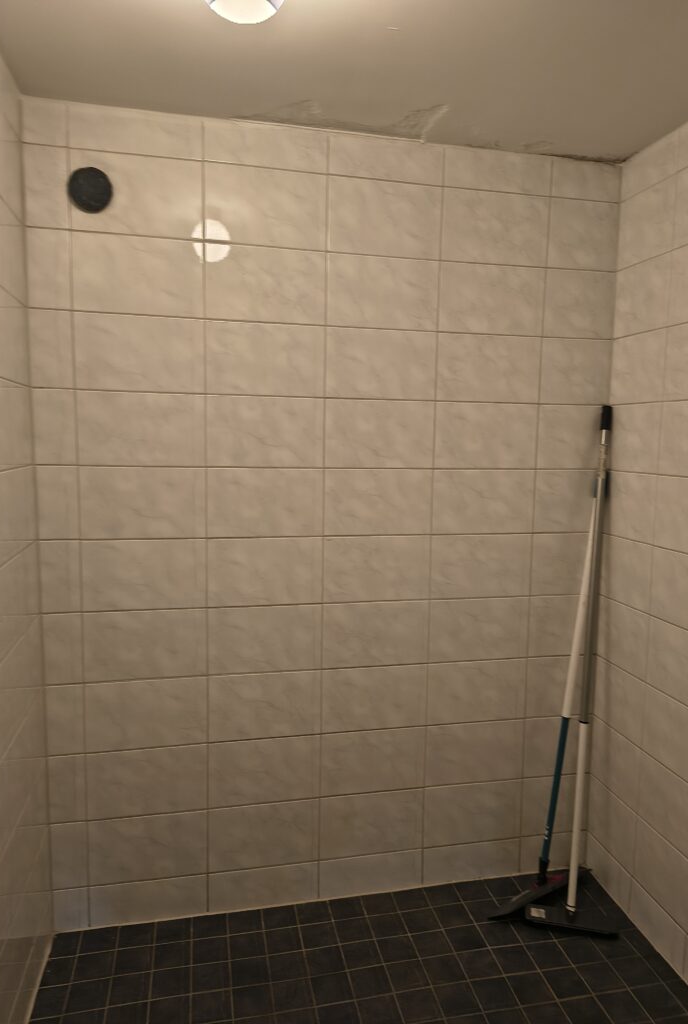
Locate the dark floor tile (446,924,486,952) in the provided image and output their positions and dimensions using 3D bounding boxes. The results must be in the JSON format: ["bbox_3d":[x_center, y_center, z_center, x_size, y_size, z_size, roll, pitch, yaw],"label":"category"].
[{"bbox_3d":[0.344,1.209,2.002,0.097,0.009,0.097,0,6,-12],"label":"dark floor tile"}]

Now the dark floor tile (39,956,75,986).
[{"bbox_3d":[-0.752,1.220,1.880,0.076,0.010,0.098,-1,6,-12],"label":"dark floor tile"}]

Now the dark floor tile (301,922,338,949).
[{"bbox_3d":[-0.072,1.211,2.025,0.097,0.009,0.097,0,7,-13],"label":"dark floor tile"}]

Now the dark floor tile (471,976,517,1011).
[{"bbox_3d":[0.386,1.238,1.815,0.098,0.010,0.098,-1,6,-12],"label":"dark floor tile"}]

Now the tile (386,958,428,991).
[{"bbox_3d":[0.170,1.241,1.889,0.099,0.009,0.099,-1,6,-12],"label":"tile"}]

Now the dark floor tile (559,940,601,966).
[{"bbox_3d":[0.667,1.232,1.991,0.099,0.010,0.095,-1,8,-12],"label":"dark floor tile"}]

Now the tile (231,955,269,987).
[{"bbox_3d":[-0.246,1.215,1.869,0.097,0.009,0.097,0,6,-12],"label":"tile"}]

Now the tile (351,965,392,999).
[{"bbox_3d":[0.069,1.228,1.845,0.098,0.010,0.098,-1,6,-12],"label":"tile"}]

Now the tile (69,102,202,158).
[{"bbox_3d":[-0.531,-0.976,1.835,0.330,0.114,0.010,0,7,-13],"label":"tile"}]

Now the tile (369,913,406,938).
[{"bbox_3d":[0.125,1.209,2.067,0.098,0.010,0.098,-1,6,-12],"label":"tile"}]

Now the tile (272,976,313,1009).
[{"bbox_3d":[-0.129,1.230,1.802,0.097,0.009,0.097,-1,6,-12],"label":"tile"}]

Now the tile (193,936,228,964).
[{"bbox_3d":[-0.365,1.205,1.945,0.097,0.009,0.097,0,6,-12],"label":"tile"}]

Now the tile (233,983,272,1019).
[{"bbox_3d":[-0.226,1.237,1.790,0.099,0.009,0.099,-1,7,-13],"label":"tile"}]

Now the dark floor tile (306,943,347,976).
[{"bbox_3d":[-0.050,1.227,1.935,0.099,0.010,0.095,-1,8,-12],"label":"dark floor tile"}]

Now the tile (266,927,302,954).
[{"bbox_3d":[-0.170,1.211,2.001,0.098,0.010,0.098,-1,6,-12],"label":"tile"}]

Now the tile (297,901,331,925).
[{"bbox_3d":[-0.093,1.199,2.119,0.097,0.009,0.092,0,7,-13],"label":"tile"}]

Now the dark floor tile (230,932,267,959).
[{"bbox_3d":[-0.269,1.212,1.981,0.097,0.009,0.097,0,7,-13],"label":"dark floor tile"}]

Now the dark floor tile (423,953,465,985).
[{"bbox_3d":[0.268,1.233,1.899,0.099,0.009,0.099,-1,7,-13],"label":"dark floor tile"}]

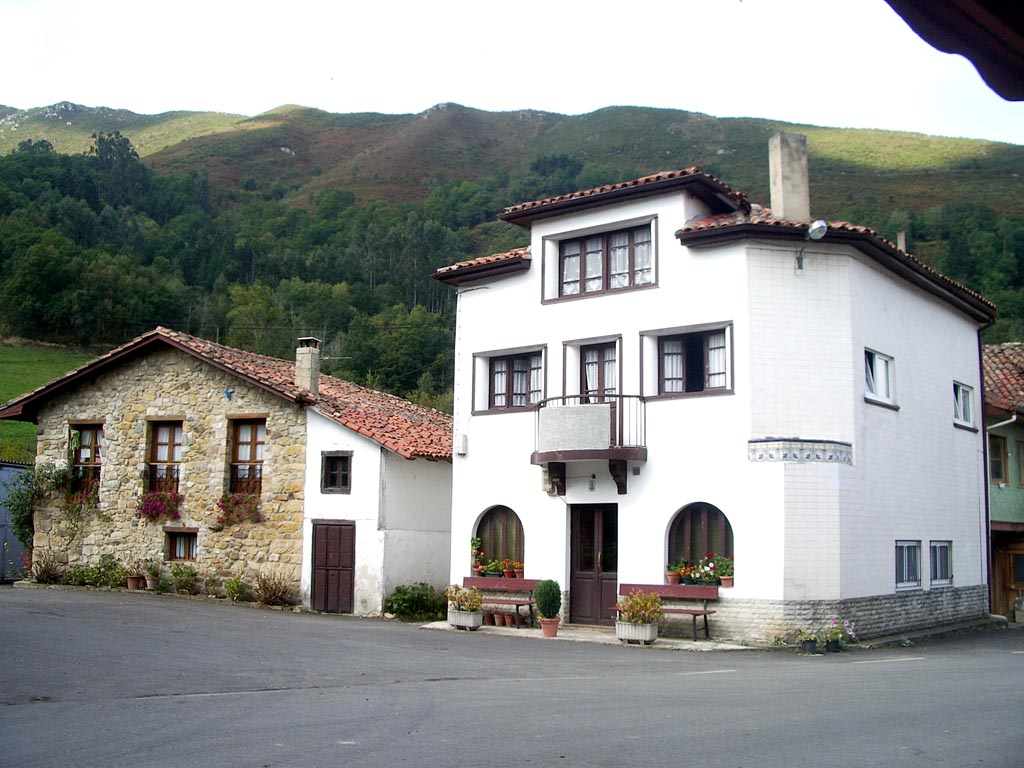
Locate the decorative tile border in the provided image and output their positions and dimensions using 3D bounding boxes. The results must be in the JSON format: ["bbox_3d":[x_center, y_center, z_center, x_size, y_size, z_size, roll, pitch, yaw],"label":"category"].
[{"bbox_3d":[4.669,1.113,16.421,1.760,0.360,0.460,3,-8,-12],"label":"decorative tile border"}]

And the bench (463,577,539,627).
[{"bbox_3d":[-0.309,3.983,18.884,1.830,0.810,0.580,-6,-10,38],"label":"bench"}]

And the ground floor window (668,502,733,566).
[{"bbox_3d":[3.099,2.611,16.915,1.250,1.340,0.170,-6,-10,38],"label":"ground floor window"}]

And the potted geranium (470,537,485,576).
[{"bbox_3d":[-0.658,3.302,19.738,0.260,0.800,0.260,1,-8,0],"label":"potted geranium"}]

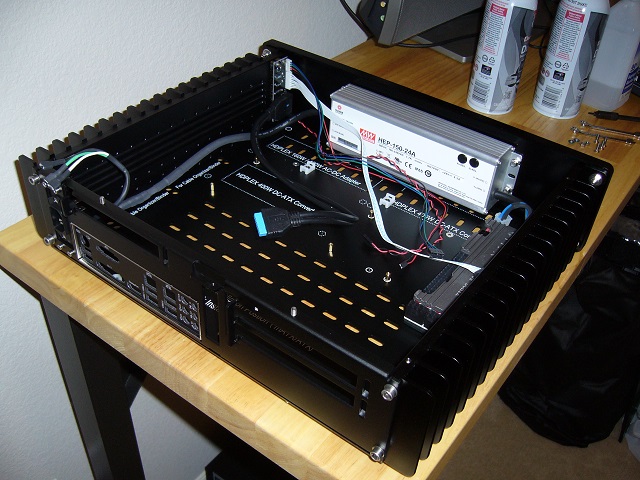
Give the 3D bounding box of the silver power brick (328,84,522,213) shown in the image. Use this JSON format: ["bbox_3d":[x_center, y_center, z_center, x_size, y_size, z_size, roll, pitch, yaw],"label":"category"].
[{"bbox_3d":[0.108,-0.108,0.745,0.229,0.068,0.039,27,44,26],"label":"silver power brick"}]

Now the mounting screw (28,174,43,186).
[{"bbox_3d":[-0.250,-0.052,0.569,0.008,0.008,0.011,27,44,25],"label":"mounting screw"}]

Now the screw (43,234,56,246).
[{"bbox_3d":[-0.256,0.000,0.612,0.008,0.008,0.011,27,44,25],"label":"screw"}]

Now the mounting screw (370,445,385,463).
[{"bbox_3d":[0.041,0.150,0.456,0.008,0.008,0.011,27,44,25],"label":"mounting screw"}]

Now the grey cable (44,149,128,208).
[{"bbox_3d":[-0.214,-0.054,0.609,0.037,0.073,0.076,27,44,25],"label":"grey cable"}]

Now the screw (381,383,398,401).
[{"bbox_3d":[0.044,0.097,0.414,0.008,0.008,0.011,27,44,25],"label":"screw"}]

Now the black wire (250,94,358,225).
[{"bbox_3d":[-0.018,-0.089,0.713,0.168,0.064,0.127,27,44,25],"label":"black wire"}]

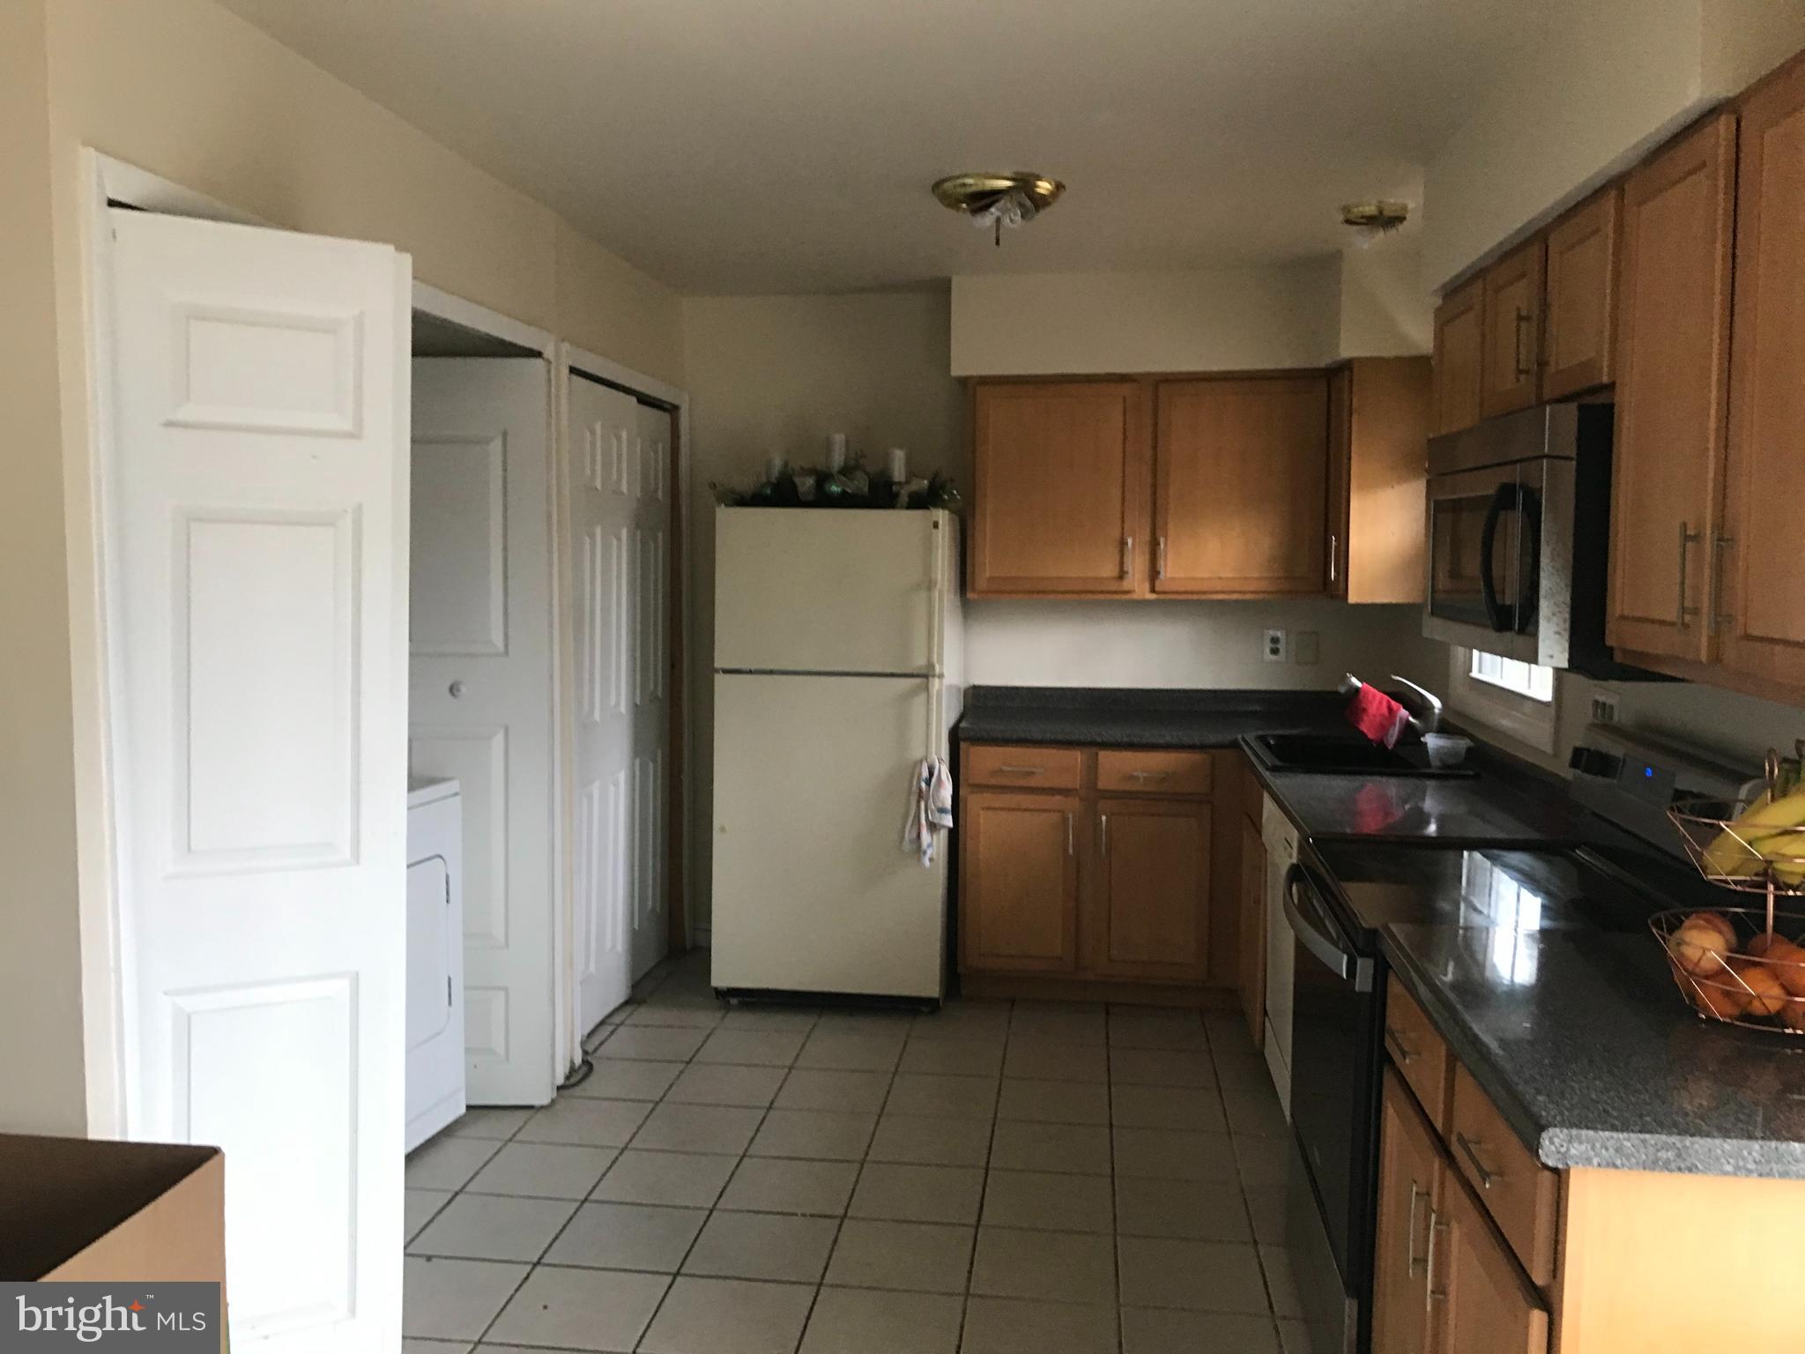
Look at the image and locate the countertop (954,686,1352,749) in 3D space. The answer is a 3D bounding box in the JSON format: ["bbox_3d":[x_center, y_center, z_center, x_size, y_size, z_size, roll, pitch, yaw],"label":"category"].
[{"bbox_3d":[0.970,0.139,5.059,1.513,0.130,0.635,1,5,7],"label":"countertop"}]

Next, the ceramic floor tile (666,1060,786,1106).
[{"bbox_3d":[-0.501,1.176,4.196,0.304,0.010,0.304,1,5,7],"label":"ceramic floor tile"}]

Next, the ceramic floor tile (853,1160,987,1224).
[{"bbox_3d":[0.040,1.227,3.461,0.300,0.012,0.300,1,5,7],"label":"ceramic floor tile"}]

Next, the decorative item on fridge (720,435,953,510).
[{"bbox_3d":[-0.224,-0.693,4.945,0.847,0.259,0.270,1,5,7],"label":"decorative item on fridge"}]

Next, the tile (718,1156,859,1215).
[{"bbox_3d":[-0.264,1.222,3.498,0.300,0.012,0.300,1,5,7],"label":"tile"}]

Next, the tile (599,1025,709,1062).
[{"bbox_3d":[-0.758,1.123,4.459,0.300,0.012,0.300,1,5,7],"label":"tile"}]

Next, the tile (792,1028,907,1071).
[{"bbox_3d":[-0.151,1.140,4.405,0.300,0.012,0.300,1,5,7],"label":"tile"}]

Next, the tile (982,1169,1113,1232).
[{"bbox_3d":[0.347,1.249,3.471,0.304,0.010,0.304,1,5,7],"label":"tile"}]

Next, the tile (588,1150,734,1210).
[{"bbox_3d":[-0.576,1.231,3.583,0.304,0.010,0.304,1,5,7],"label":"tile"}]

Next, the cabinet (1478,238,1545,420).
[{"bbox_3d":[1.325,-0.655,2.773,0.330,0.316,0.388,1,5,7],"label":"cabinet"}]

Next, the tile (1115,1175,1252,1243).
[{"bbox_3d":[0.644,1.231,3.370,0.300,0.012,0.300,1,5,7],"label":"tile"}]

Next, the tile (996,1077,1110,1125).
[{"bbox_3d":[0.418,1.175,4.027,0.302,0.010,0.302,1,5,7],"label":"tile"}]

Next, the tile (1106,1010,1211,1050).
[{"bbox_3d":[0.798,1.128,4.596,0.300,0.012,0.300,1,5,7],"label":"tile"}]

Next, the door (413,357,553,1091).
[{"bbox_3d":[-1.174,0.163,3.884,0.459,1.990,0.040,0,5,1],"label":"door"}]

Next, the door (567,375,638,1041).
[{"bbox_3d":[-0.963,0.096,4.672,0.035,2.021,0.651,1,5,7],"label":"door"}]

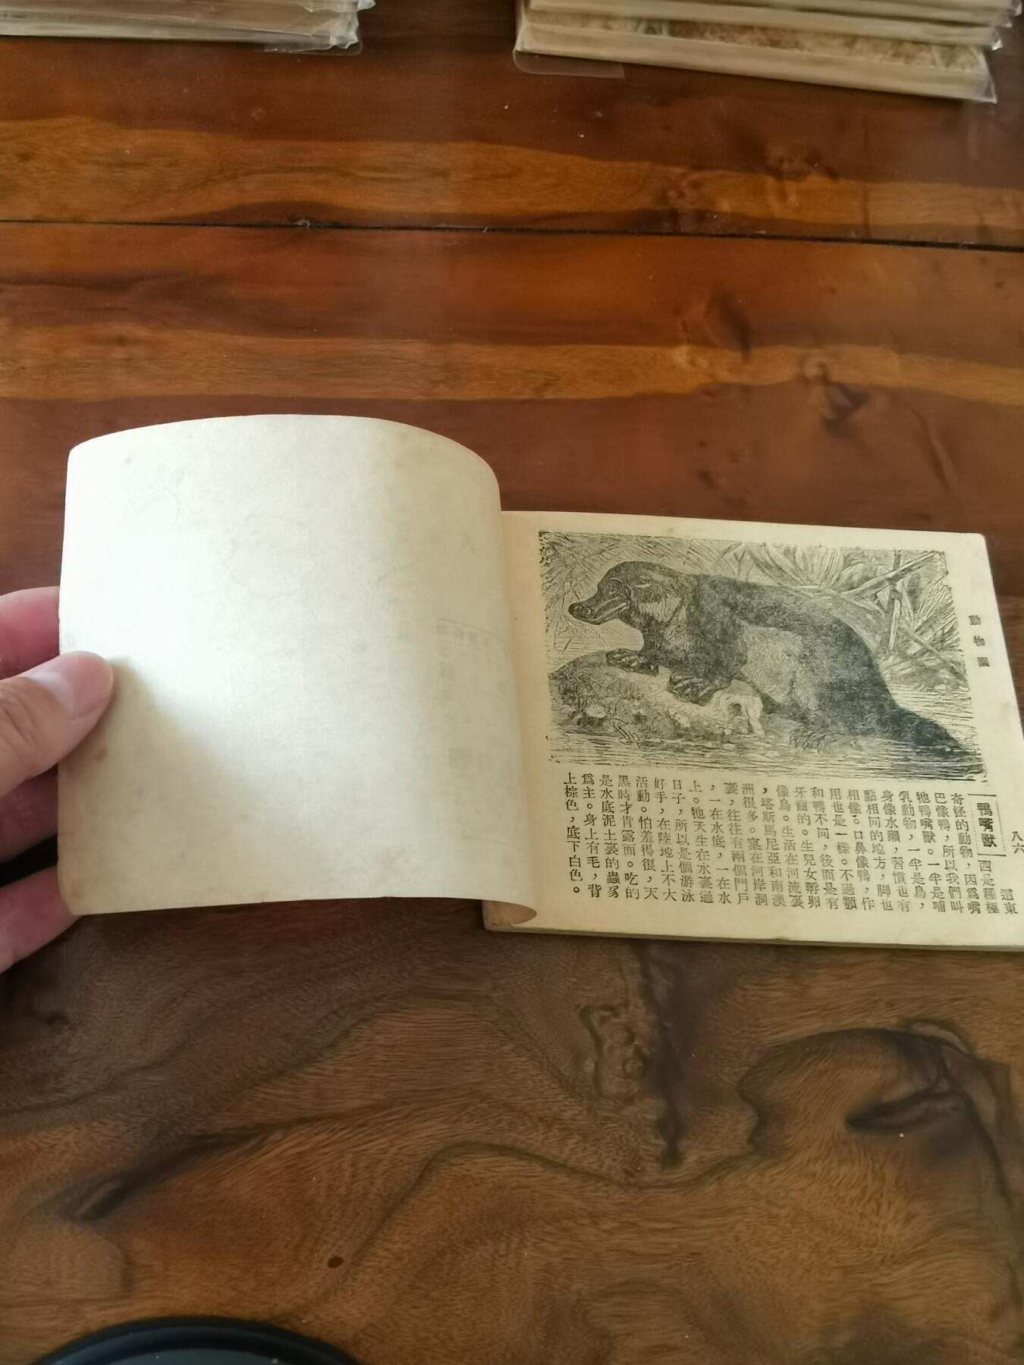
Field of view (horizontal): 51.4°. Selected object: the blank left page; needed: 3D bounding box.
[{"bbox_3d":[-0.052,-0.004,0.249,0.113,0.035,0.118,1,68,-7],"label":"blank left page"}]

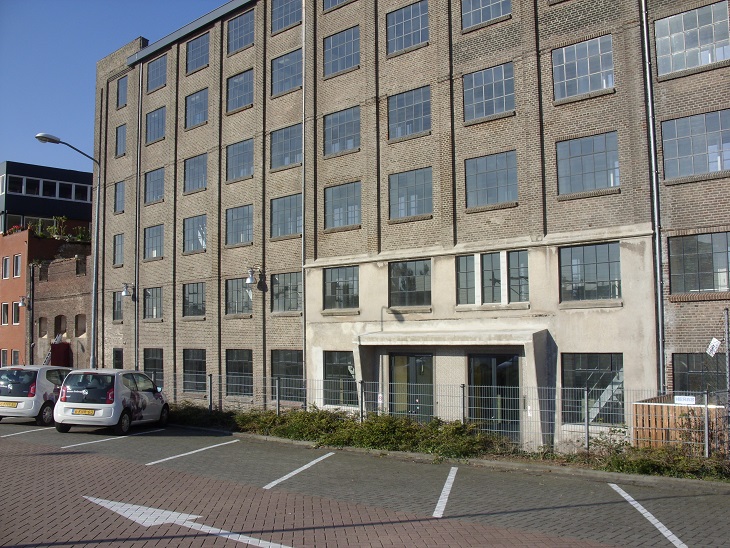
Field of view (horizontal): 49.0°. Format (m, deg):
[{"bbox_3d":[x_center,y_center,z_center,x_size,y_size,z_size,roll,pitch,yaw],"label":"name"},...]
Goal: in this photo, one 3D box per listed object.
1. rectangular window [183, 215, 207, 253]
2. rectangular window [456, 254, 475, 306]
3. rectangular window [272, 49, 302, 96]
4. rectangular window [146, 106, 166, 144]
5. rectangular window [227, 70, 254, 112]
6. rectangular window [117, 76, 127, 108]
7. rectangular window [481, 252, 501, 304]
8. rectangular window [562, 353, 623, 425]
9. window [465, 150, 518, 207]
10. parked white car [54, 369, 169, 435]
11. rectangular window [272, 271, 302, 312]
[{"bbox_3d":[-7.105,-1.672,33.367,0.140,1.430,1.767,4,-6,-43],"label":"rectangular window"},{"bbox_3d":[2.866,0.162,22.883,0.140,1.388,0.646,4,-6,-45],"label":"rectangular window"},{"bbox_3d":[-2.808,-7.361,29.411,0.160,1.453,1.795,3,-6,-44],"label":"rectangular window"},{"bbox_3d":[-9.813,-6.959,37.480,0.150,1.472,1.812,4,-6,-44],"label":"rectangular window"},{"bbox_3d":[-4.894,-7.143,31.450,0.140,1.424,1.787,4,-6,-43],"label":"rectangular window"},{"bbox_3d":[-11.832,-8.865,39.052,0.140,1.420,0.979,4,-6,-44],"label":"rectangular window"},{"bbox_3d":[3.516,0.125,22.377,0.140,1.408,0.645,4,-6,-44],"label":"rectangular window"},{"bbox_3d":[5.635,2.850,19.758,0.160,1.827,1.792,3,-6,-44],"label":"rectangular window"},{"bbox_3d":[3.566,-2.663,22.570,0.140,1.450,1.783,4,-6,-44],"label":"window"},{"bbox_3d":[-5.926,3.010,19.218,1.680,1.490,3.540,1,-7,8],"label":"parked white car"},{"bbox_3d":[-2.782,0.640,28.628,0.140,1.373,1.798,4,-6,-43],"label":"rectangular window"}]

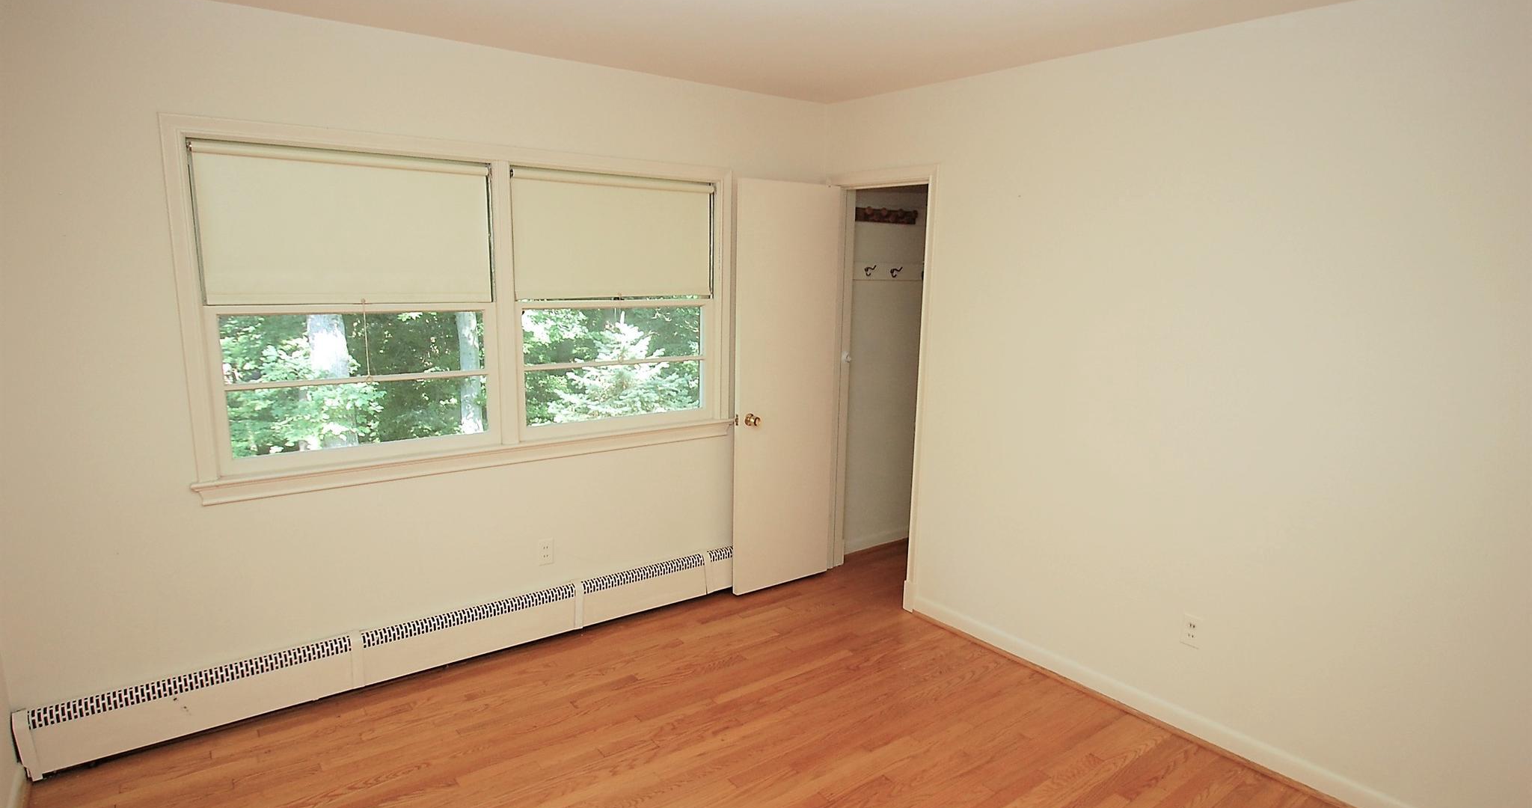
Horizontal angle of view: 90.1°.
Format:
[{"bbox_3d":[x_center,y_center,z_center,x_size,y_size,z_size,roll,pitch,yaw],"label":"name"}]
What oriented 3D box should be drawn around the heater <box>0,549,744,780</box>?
[{"bbox_3d":[-1.038,0.918,3.259,3.097,0.212,0.070,-6,12,-36],"label":"heater"}]

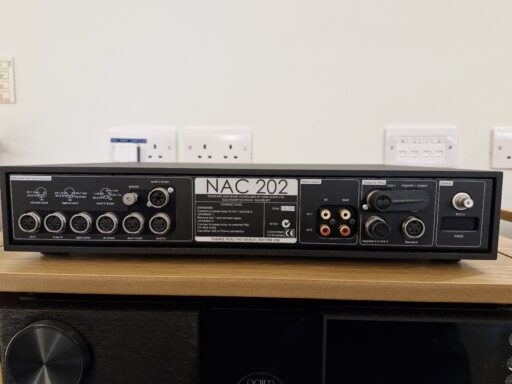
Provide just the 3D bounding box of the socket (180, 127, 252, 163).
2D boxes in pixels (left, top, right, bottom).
[{"bbox_3d":[-0.083,-0.095,0.738,0.146,0.086,0.013,1,5,3],"label":"socket"}]

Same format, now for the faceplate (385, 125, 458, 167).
[{"bbox_3d":[0.345,-0.093,0.717,0.146,0.086,0.013,1,5,3],"label":"faceplate"}]

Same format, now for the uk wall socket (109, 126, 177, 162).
[{"bbox_3d":[-0.247,-0.098,0.747,0.146,0.086,0.013,1,5,3],"label":"uk wall socket"}]

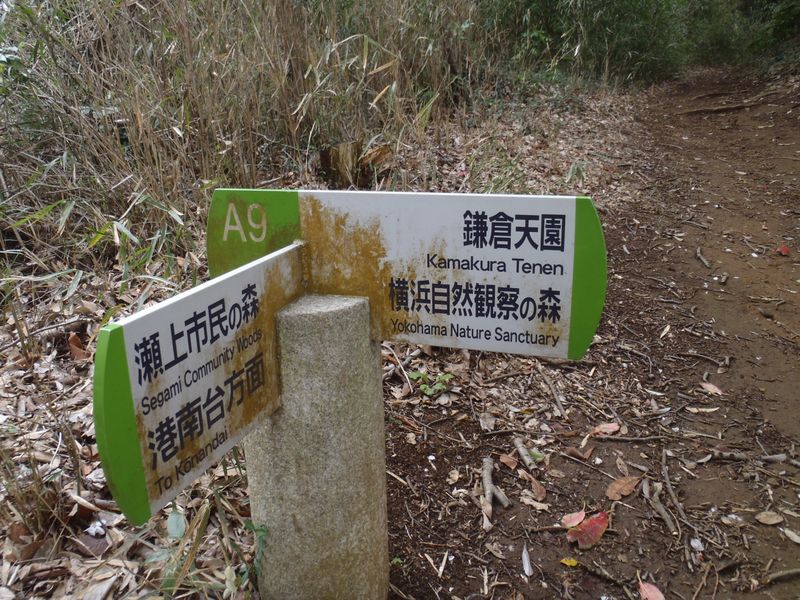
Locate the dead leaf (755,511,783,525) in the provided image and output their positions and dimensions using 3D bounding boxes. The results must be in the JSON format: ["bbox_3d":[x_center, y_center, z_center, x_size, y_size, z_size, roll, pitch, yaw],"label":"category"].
[{"bbox_3d":[0.790,0.467,1.389,0.051,0.010,0.037,-10,21,-22],"label":"dead leaf"}]

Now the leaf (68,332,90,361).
[{"bbox_3d":[-1.217,0.177,2.465,0.080,0.090,0.050,-10,19,-27],"label":"leaf"}]

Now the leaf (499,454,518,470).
[{"bbox_3d":[0.298,0.444,1.775,0.042,0.020,0.075,-9,18,-24],"label":"leaf"}]

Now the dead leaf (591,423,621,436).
[{"bbox_3d":[0.551,0.347,1.734,0.094,0.015,0.043,-10,22,-23],"label":"dead leaf"}]

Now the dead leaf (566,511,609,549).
[{"bbox_3d":[0.431,0.526,1.484,0.130,0.025,0.070,-13,20,-35],"label":"dead leaf"}]

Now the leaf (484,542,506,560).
[{"bbox_3d":[0.194,0.510,1.312,0.016,0.012,0.052,-10,21,-22],"label":"leaf"}]

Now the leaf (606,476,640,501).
[{"bbox_3d":[0.516,0.431,1.498,0.051,0.018,0.122,12,24,33],"label":"leaf"}]

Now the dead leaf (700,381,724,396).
[{"bbox_3d":[1.063,0.303,2.204,0.040,0.018,0.100,-7,18,-19],"label":"dead leaf"}]

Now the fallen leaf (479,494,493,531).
[{"bbox_3d":[0.193,0.466,1.415,0.023,0.025,0.100,-2,20,-1],"label":"fallen leaf"}]

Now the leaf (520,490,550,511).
[{"bbox_3d":[0.335,0.497,1.600,0.085,0.018,0.040,12,21,37],"label":"leaf"}]

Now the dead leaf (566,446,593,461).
[{"bbox_3d":[0.457,0.385,1.625,0.070,0.022,0.054,-1,20,3],"label":"dead leaf"}]

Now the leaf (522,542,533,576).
[{"bbox_3d":[0.275,0.562,1.401,0.021,0.010,0.105,1,17,5],"label":"leaf"}]

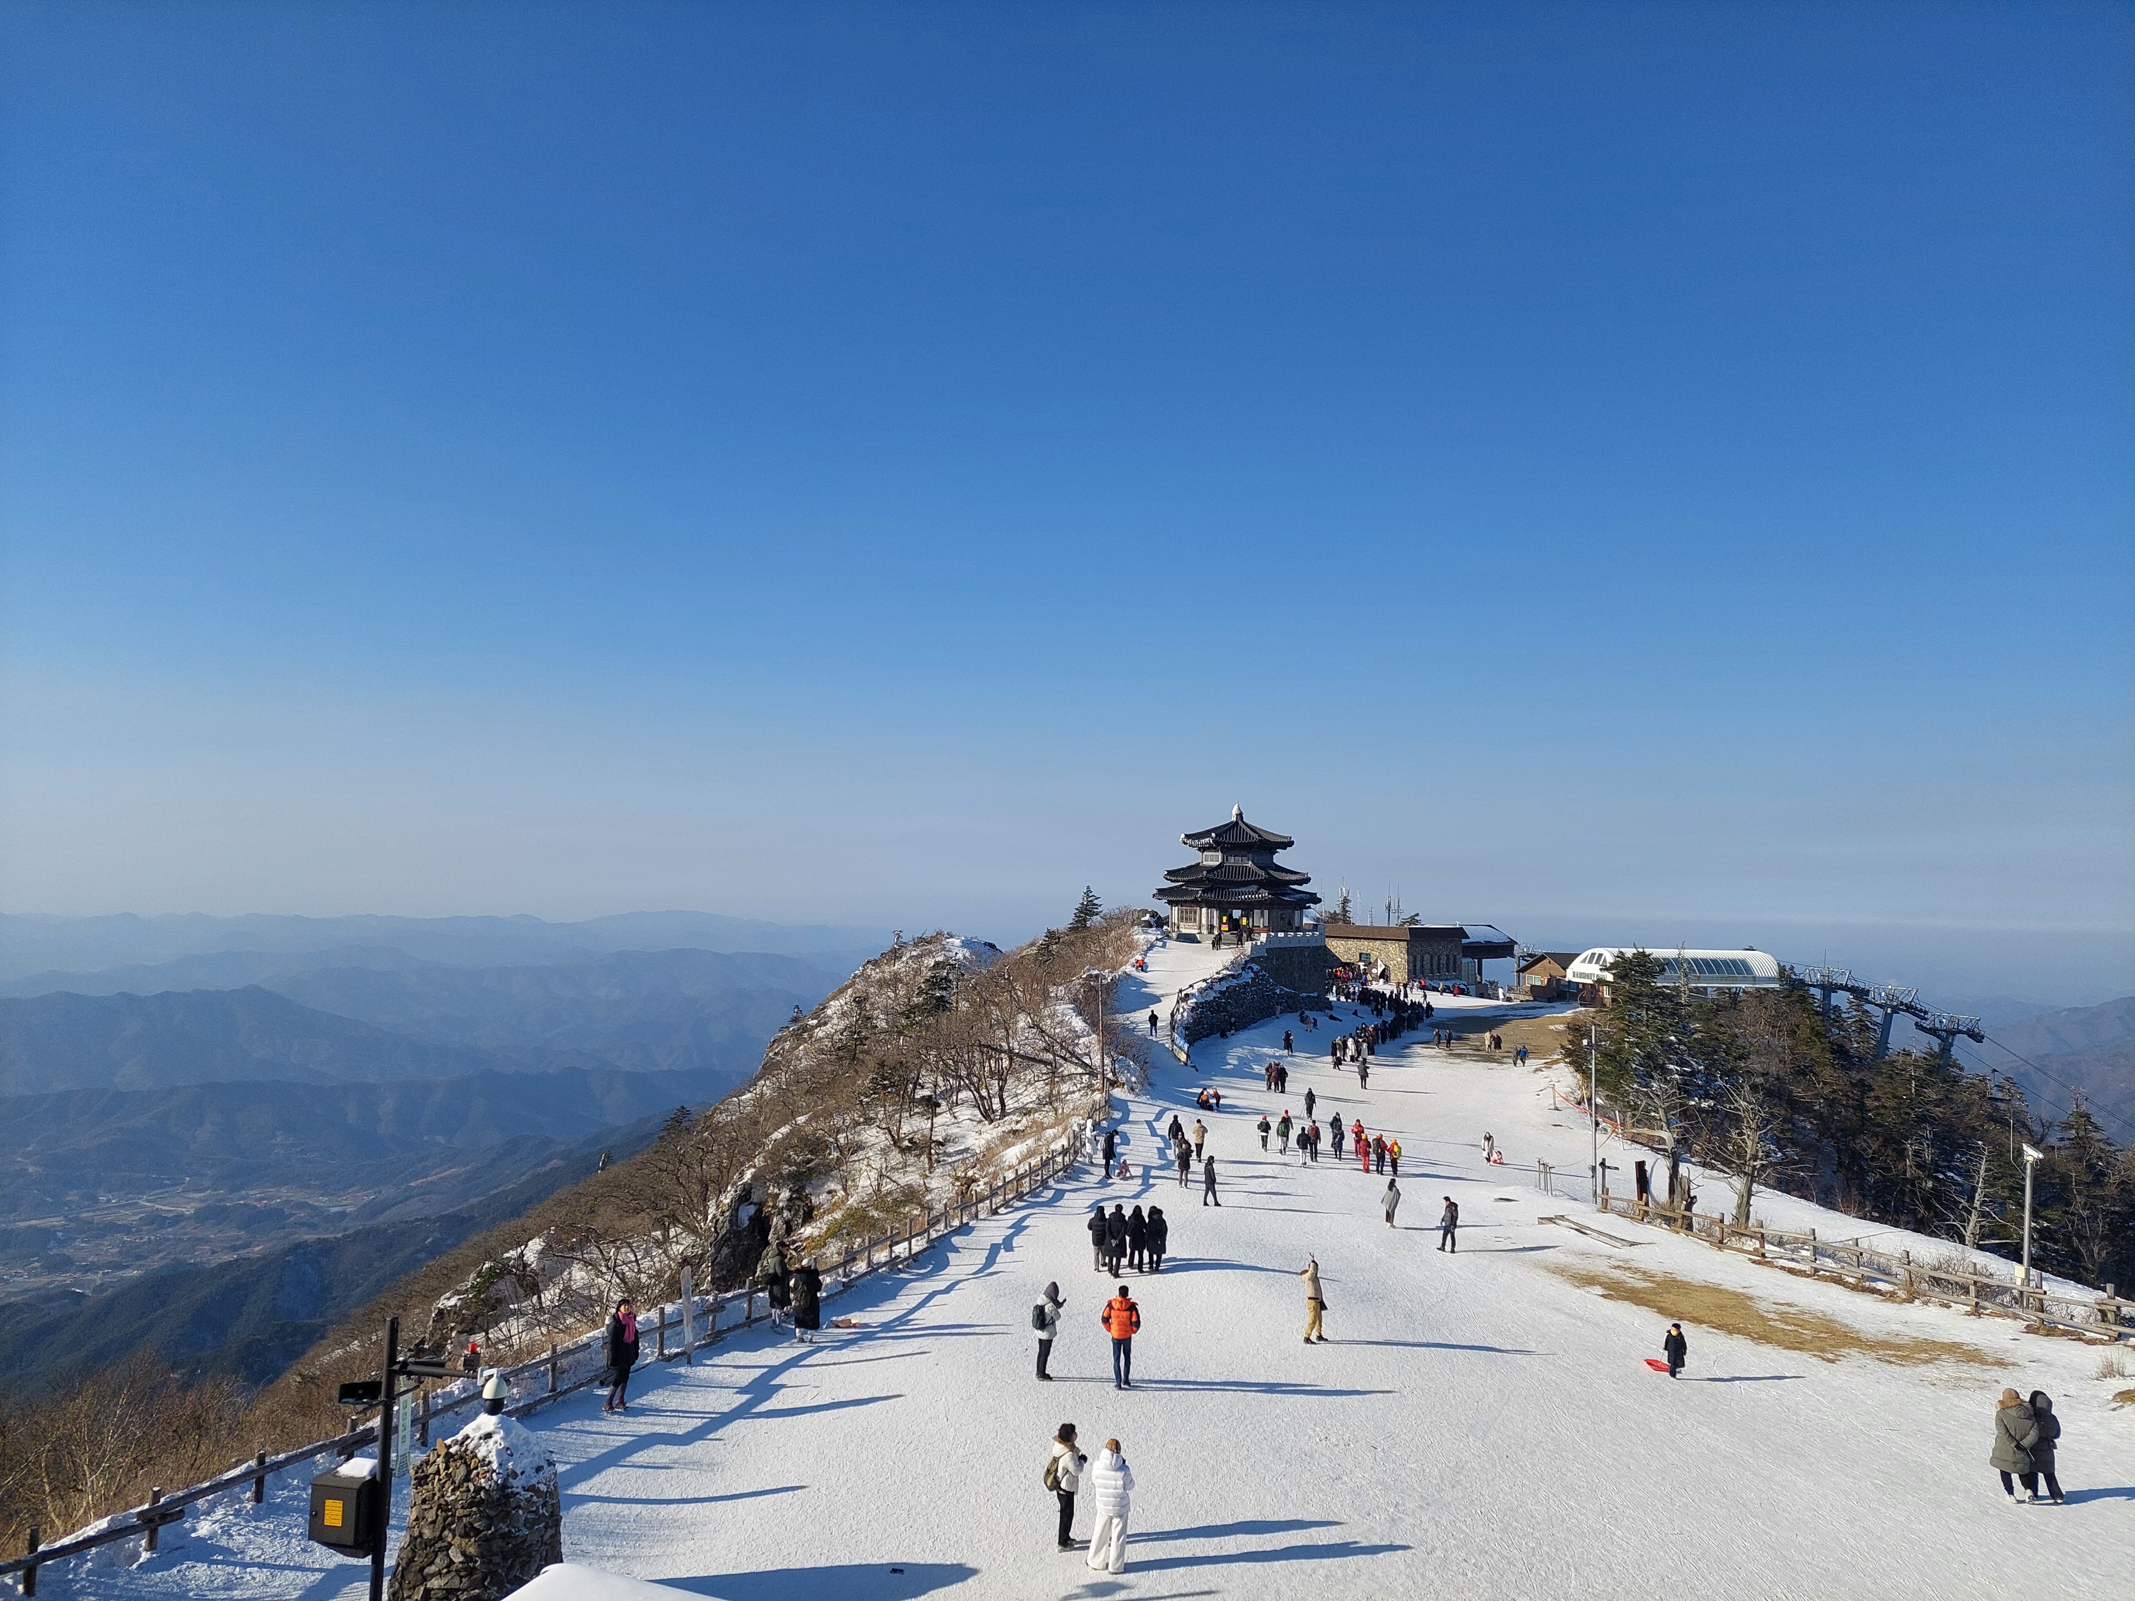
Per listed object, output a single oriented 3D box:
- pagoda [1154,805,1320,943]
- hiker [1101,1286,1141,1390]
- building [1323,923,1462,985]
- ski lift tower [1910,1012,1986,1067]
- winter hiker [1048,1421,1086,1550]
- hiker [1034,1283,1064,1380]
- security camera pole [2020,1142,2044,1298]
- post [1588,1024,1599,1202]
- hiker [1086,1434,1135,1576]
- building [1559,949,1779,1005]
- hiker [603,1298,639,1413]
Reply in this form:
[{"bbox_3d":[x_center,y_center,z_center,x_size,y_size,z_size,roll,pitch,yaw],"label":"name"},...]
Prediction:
[{"bbox_3d":[17.986,7.847,163.000,16.600,14.400,16.600,1,-3,6],"label":"pagoda"},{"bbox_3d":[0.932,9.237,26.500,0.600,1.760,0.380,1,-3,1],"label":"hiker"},{"bbox_3d":[40.256,18.851,191.639,13.500,6.800,13.300,-2,-4,45],"label":"building"},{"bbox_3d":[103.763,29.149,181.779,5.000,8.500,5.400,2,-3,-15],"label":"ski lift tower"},{"bbox_3d":[0.000,8.646,19.400,0.460,1.620,0.480,3,-3,-23],"label":"winter hiker"},{"bbox_3d":[-0.299,9.240,26.800,0.500,1.640,0.460,3,-3,-24],"label":"hiker"},{"bbox_3d":[29.075,12.777,46.500,0.600,5.000,0.600,3,-3,-24],"label":"security camera pole"},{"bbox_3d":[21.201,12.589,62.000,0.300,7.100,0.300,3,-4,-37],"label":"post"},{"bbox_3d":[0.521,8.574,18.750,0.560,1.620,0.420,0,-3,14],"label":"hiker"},{"bbox_3d":[77.068,22.291,196.562,25.500,7.000,9.000,2,-3,-19],"label":"building"},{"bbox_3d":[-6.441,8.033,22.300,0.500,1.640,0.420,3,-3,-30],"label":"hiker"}]

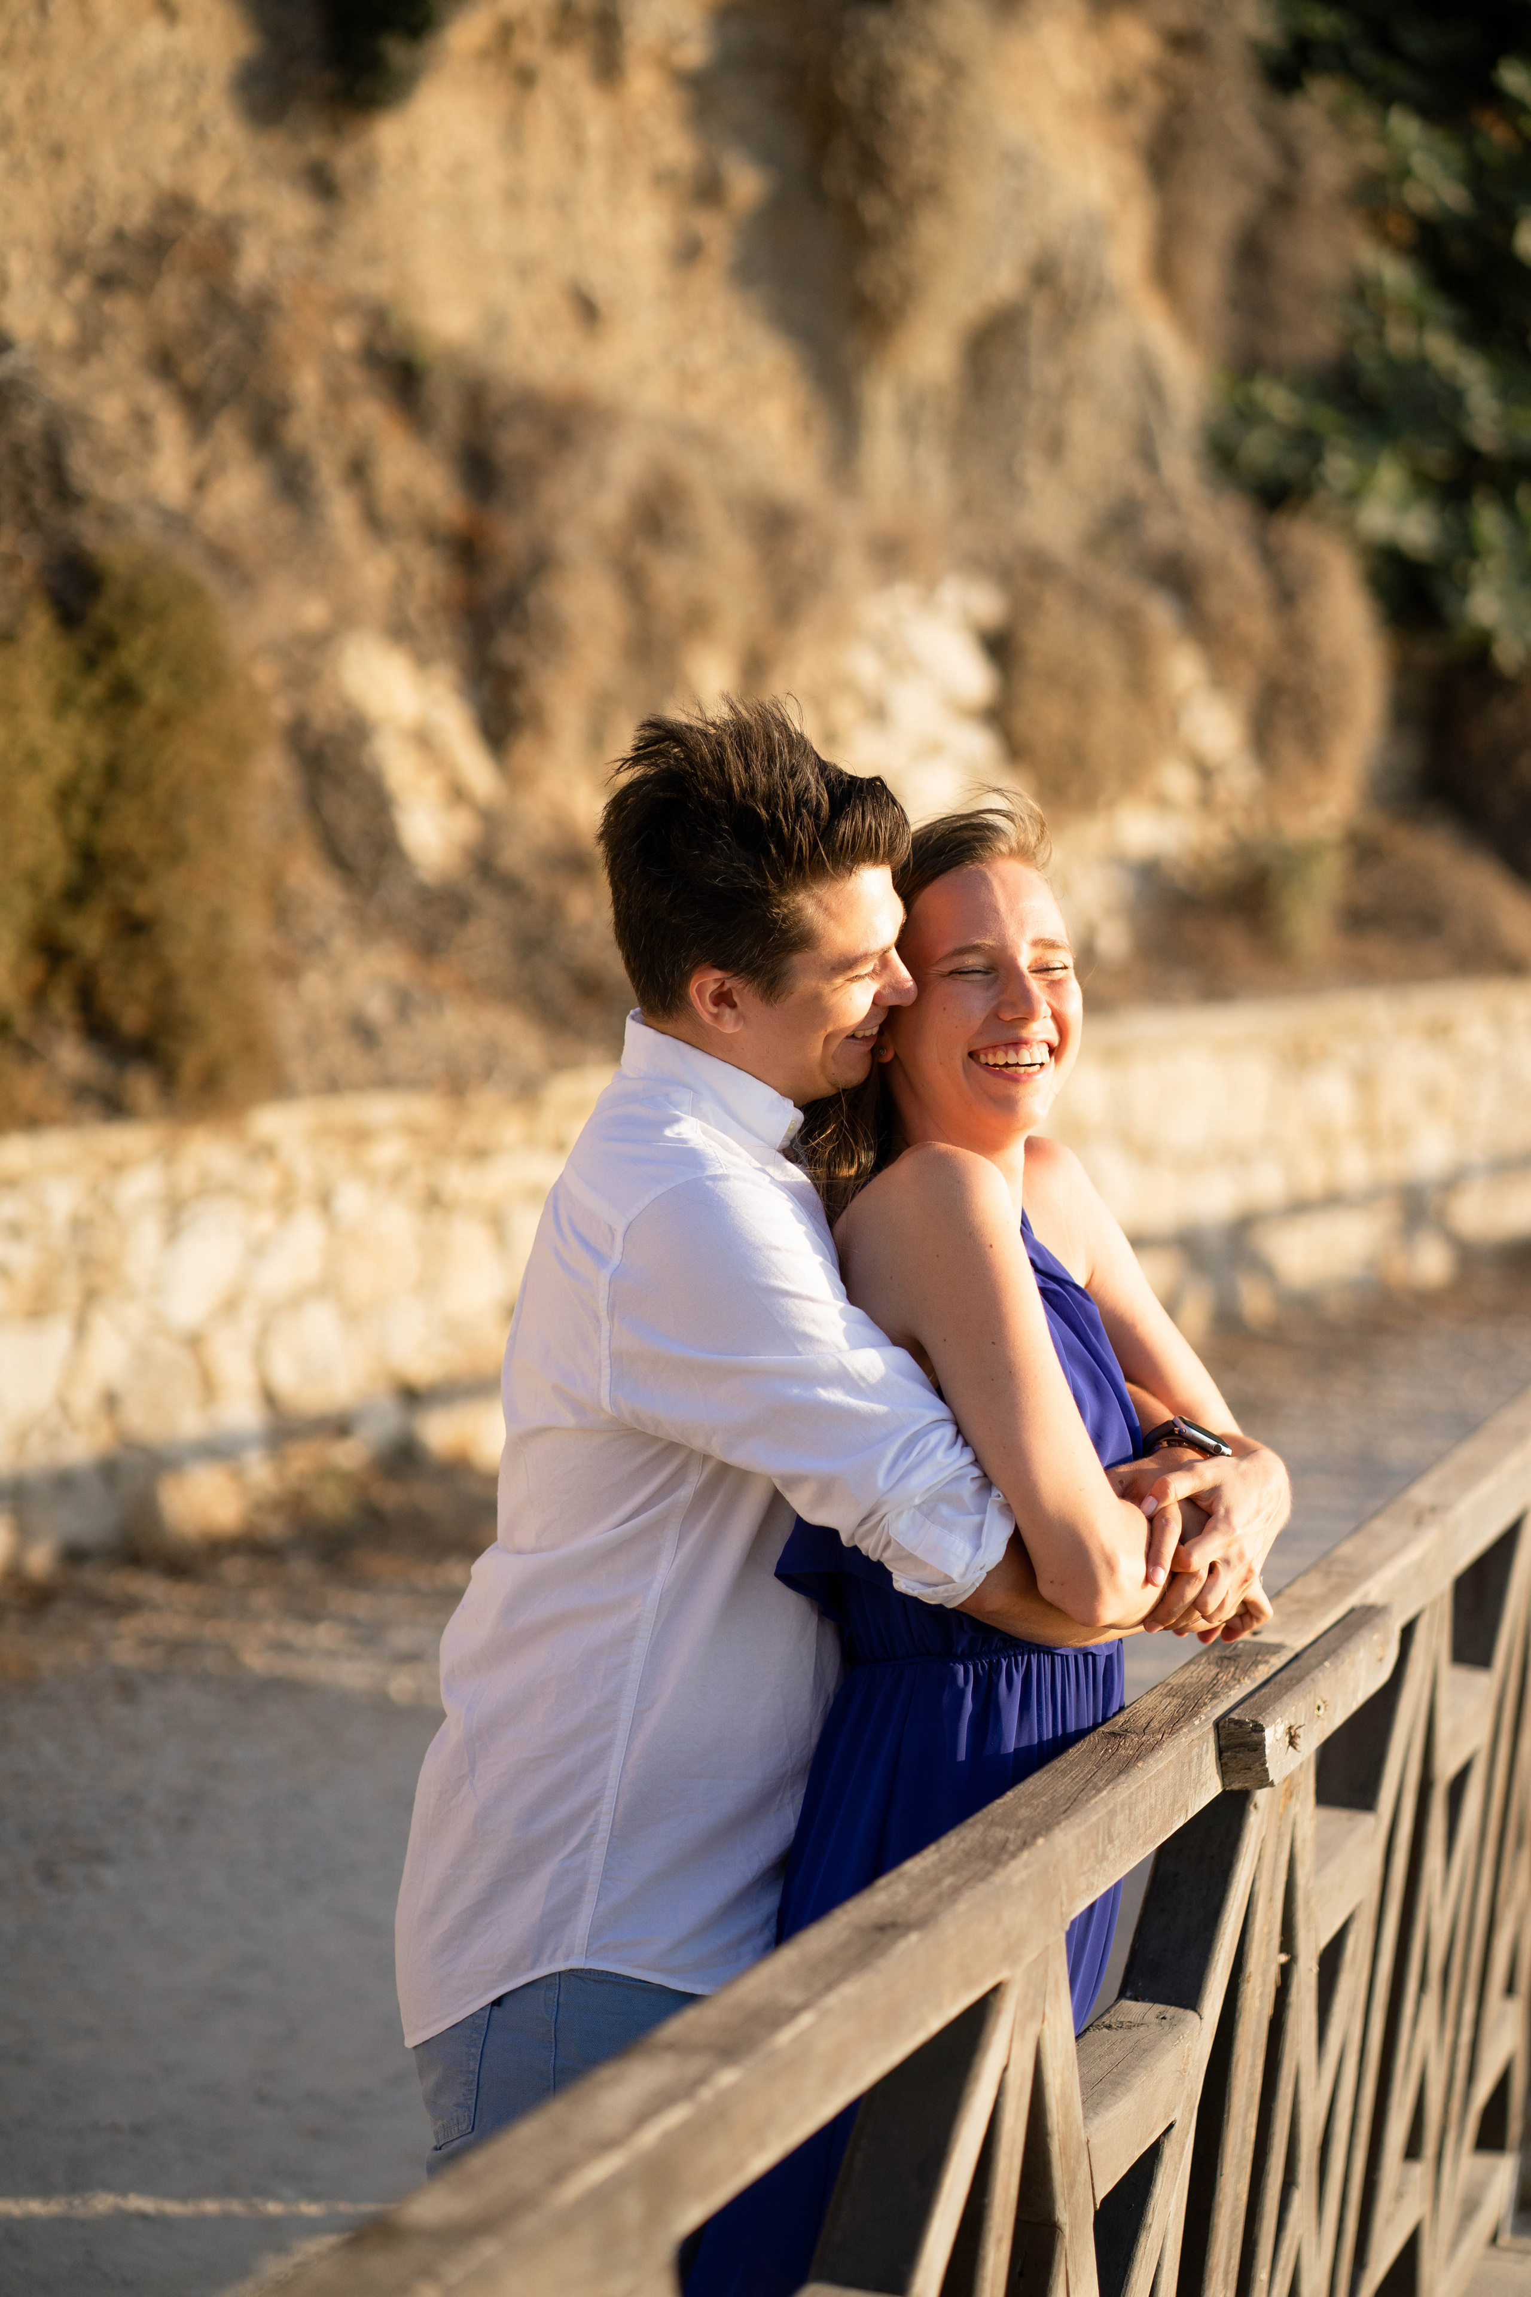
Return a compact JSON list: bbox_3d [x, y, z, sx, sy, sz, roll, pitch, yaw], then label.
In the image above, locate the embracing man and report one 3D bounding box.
[{"bbox_3d":[0.045,0.585,3.660,0.600,1.780,0.520,0,3,0],"label":"embracing man"}]

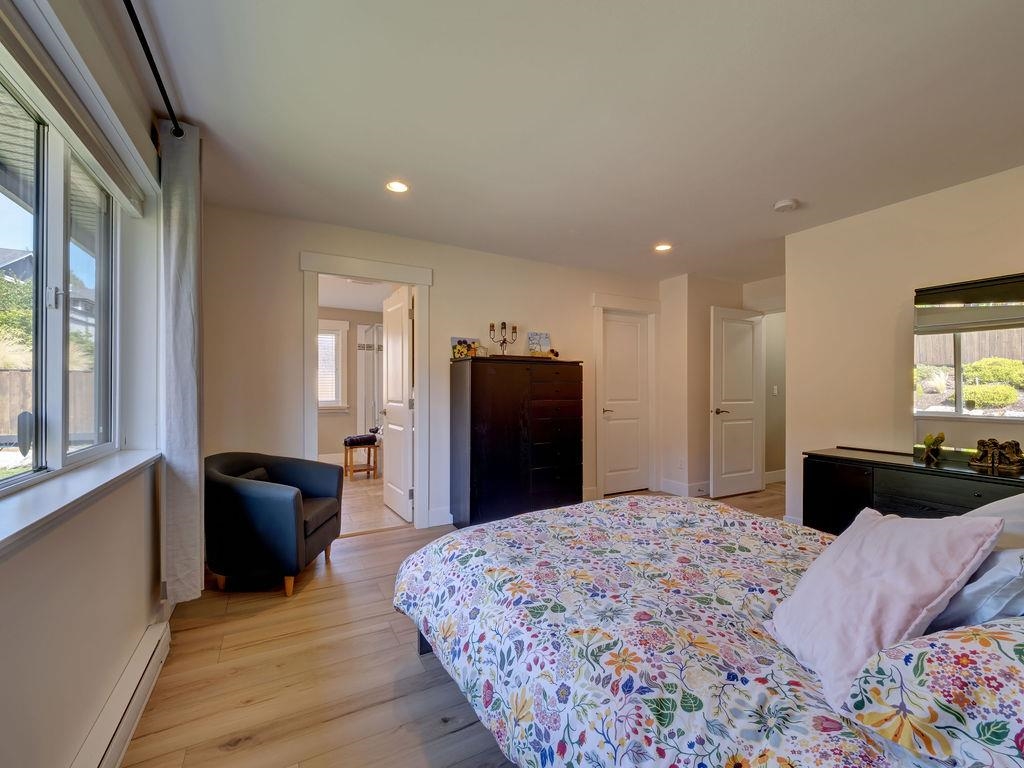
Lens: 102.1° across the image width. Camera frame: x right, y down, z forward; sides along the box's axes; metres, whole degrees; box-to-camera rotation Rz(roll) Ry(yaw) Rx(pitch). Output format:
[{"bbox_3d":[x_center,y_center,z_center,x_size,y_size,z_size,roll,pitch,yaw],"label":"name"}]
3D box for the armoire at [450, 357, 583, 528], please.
[{"bbox_3d":[0.059,0.510,3.743,1.135,1.405,0.460,0,0,-29],"label":"armoire"}]

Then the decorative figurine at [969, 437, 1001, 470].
[{"bbox_3d":[2.714,0.399,2.371,0.090,0.155,0.110,0,0,-29],"label":"decorative figurine"}]

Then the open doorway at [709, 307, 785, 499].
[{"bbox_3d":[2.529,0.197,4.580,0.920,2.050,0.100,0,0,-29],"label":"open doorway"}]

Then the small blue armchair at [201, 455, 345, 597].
[{"bbox_3d":[-1.526,0.828,2.611,0.650,0.765,0.640,0,0,1],"label":"small blue armchair"}]

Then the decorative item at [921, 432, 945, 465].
[{"bbox_3d":[2.505,0.384,2.462,0.080,0.185,0.090,0,0,-29],"label":"decorative item"}]

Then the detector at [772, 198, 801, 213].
[{"bbox_3d":[1.861,-1.210,2.807,0.145,0.048,0.145,0,0,0],"label":"detector"}]

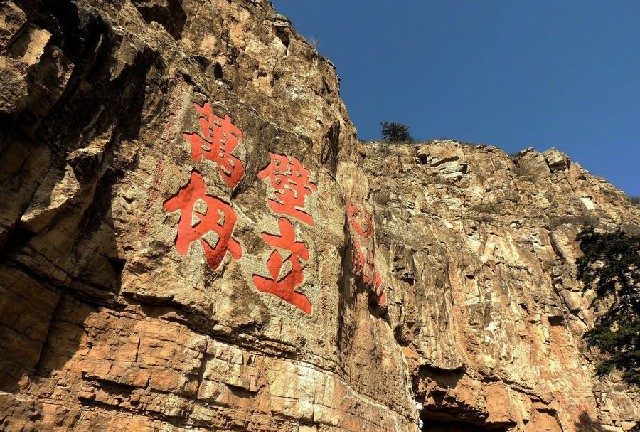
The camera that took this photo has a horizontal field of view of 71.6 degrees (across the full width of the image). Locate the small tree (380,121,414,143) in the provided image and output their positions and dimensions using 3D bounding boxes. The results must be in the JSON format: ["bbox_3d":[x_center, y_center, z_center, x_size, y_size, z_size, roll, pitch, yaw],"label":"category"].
[{"bbox_3d":[5.939,-6.398,34.000,2.500,1.900,2.300,0,-28,0],"label":"small tree"}]

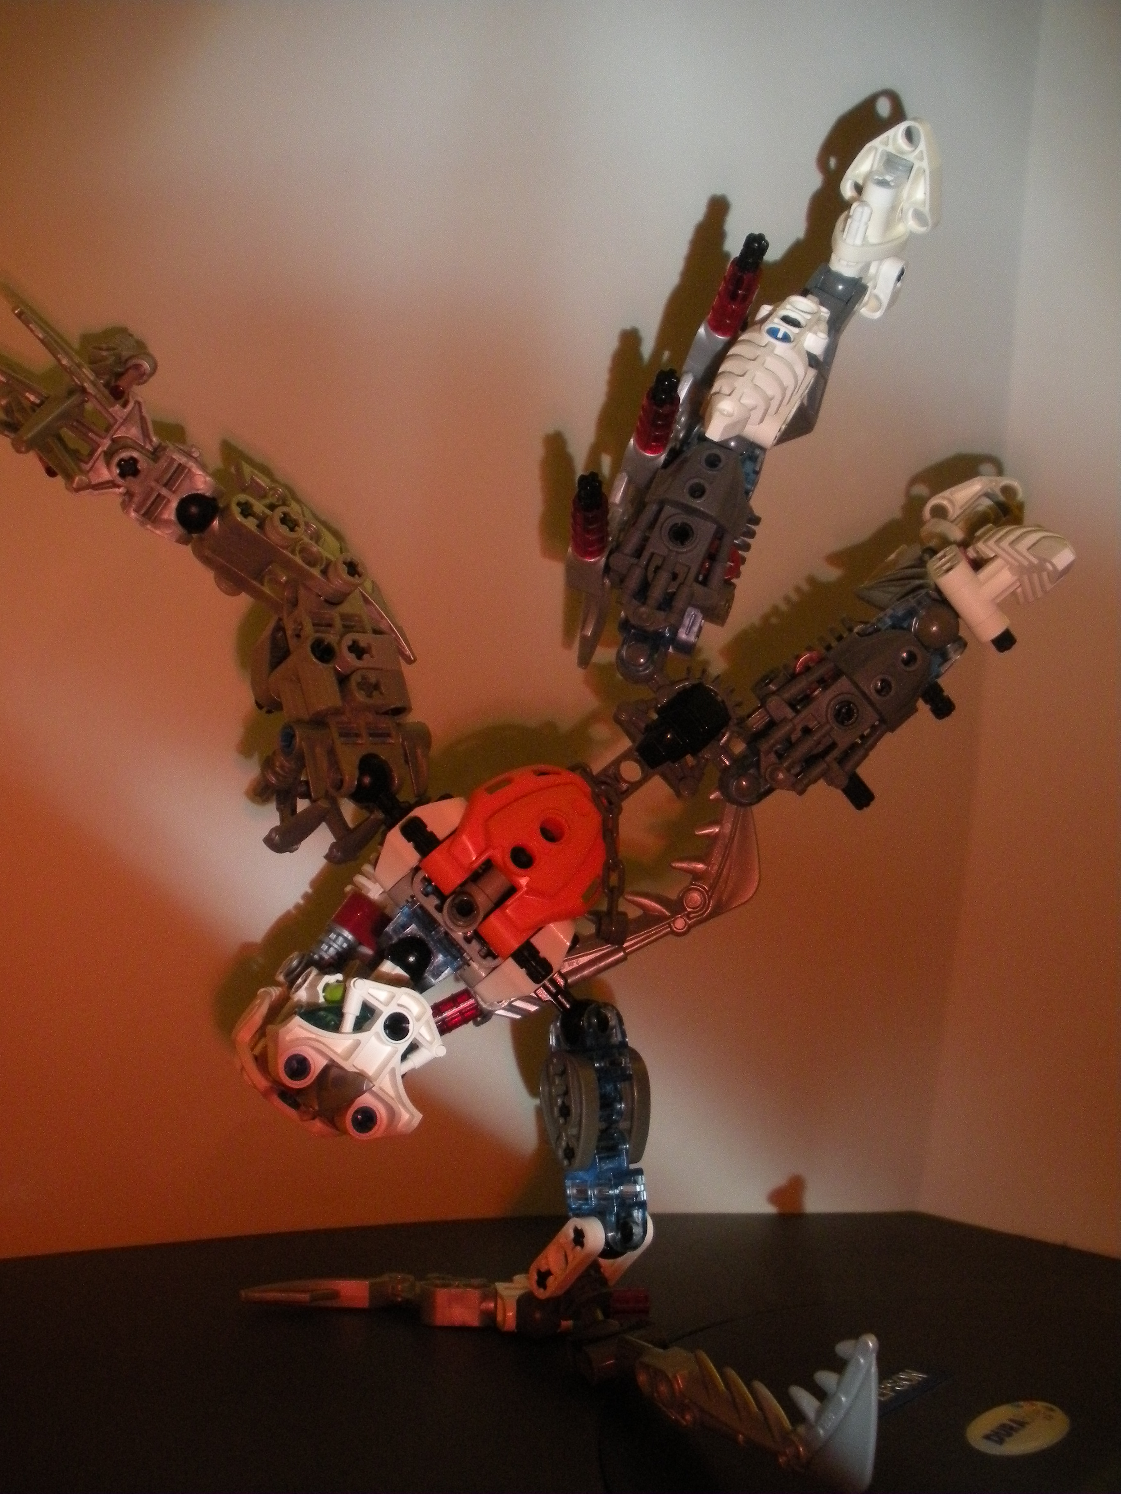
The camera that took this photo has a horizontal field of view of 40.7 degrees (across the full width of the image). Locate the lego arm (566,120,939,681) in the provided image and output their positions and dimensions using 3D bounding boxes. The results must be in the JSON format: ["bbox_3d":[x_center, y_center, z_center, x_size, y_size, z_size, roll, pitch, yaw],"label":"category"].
[{"bbox_3d":[0.041,-0.081,0.343,0.047,0.145,0.046,27,-5,1],"label":"lego arm"}]

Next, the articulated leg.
[{"bbox_3d":[0.007,0.093,0.347,0.024,0.067,0.026,0,4,-31],"label":"articulated leg"}]

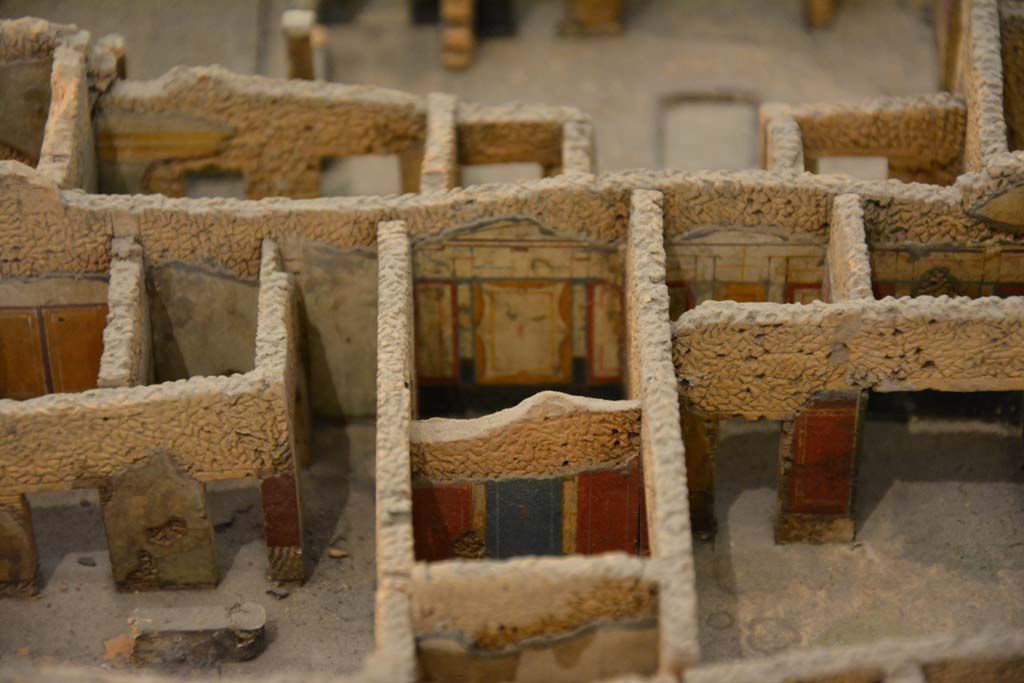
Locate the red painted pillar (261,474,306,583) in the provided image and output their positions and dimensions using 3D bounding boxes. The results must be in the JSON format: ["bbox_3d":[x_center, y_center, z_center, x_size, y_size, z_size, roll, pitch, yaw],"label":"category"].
[{"bbox_3d":[-0.040,0.031,0.780,0.006,0.031,0.006,-4,52,-3],"label":"red painted pillar"}]

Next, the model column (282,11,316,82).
[{"bbox_3d":[-0.040,-0.052,0.849,0.005,0.027,0.005,0,51,0],"label":"model column"}]

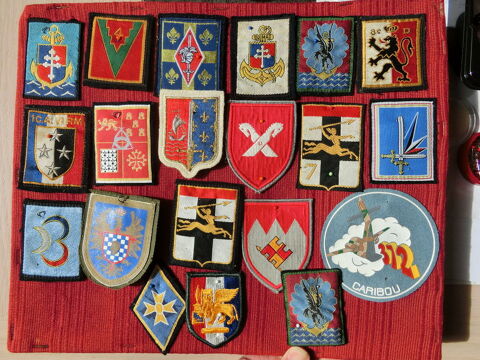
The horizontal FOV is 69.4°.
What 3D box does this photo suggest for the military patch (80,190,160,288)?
[{"bbox_3d":[-0.106,0.054,0.302,0.066,0.006,0.083,6,89,2],"label":"military patch"}]

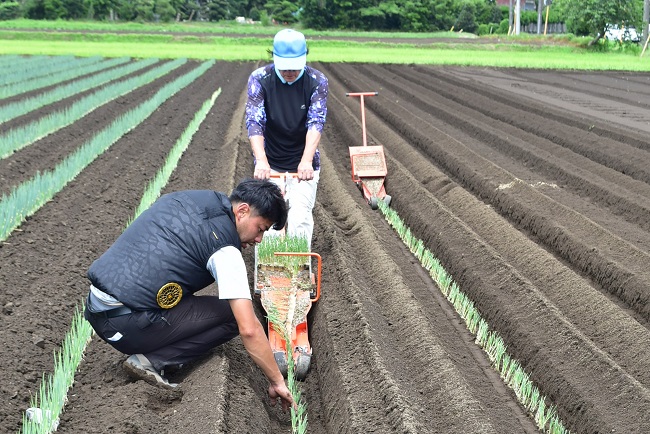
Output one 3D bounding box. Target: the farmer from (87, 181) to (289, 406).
[{"bbox_3d":[-0.565,0.285,4.784,0.860,0.920,0.600,1,10,5],"label":"farmer"}]

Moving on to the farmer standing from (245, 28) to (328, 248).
[{"bbox_3d":[-0.216,-0.247,6.347,0.470,1.580,0.480,0,10,-2],"label":"farmer standing"}]

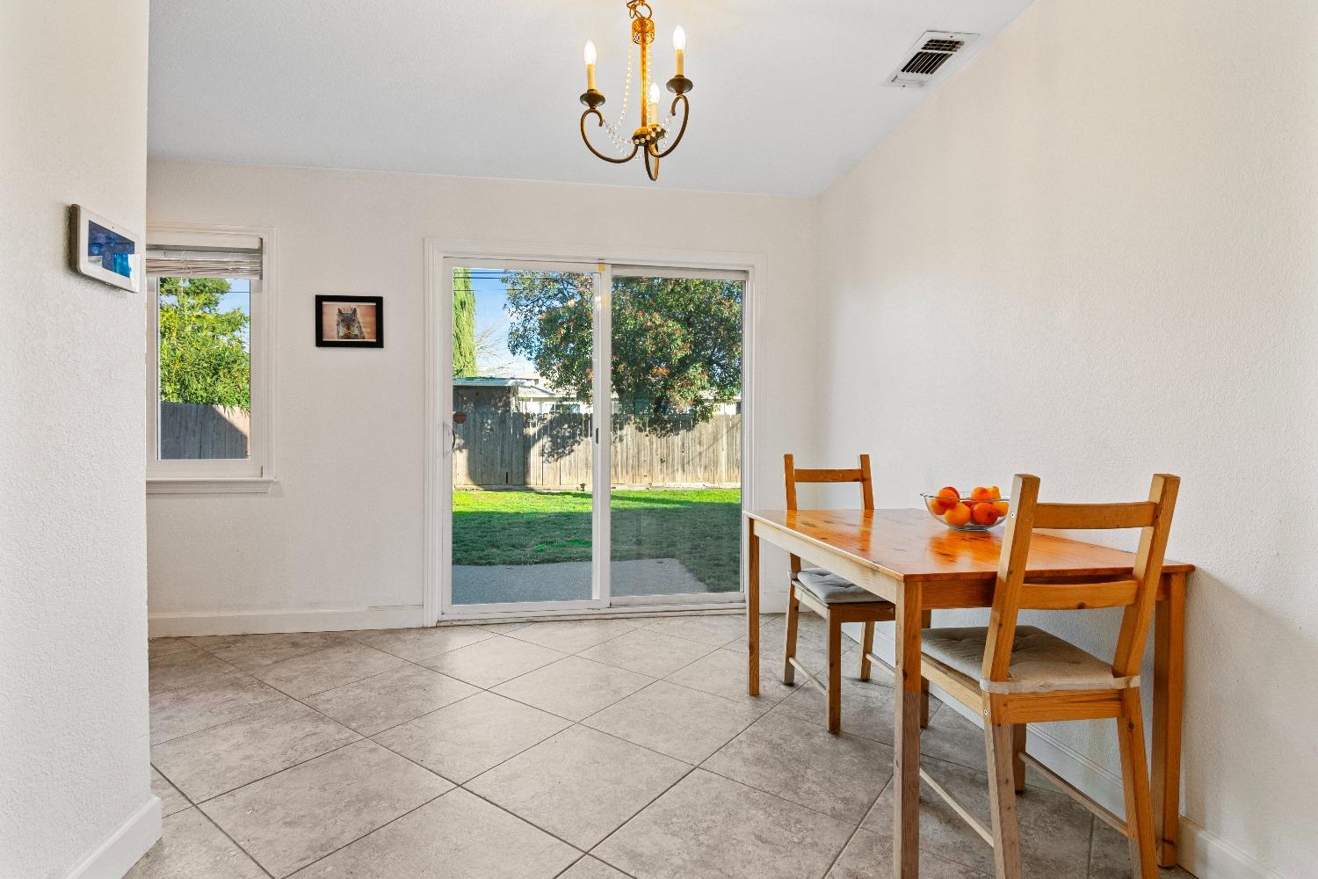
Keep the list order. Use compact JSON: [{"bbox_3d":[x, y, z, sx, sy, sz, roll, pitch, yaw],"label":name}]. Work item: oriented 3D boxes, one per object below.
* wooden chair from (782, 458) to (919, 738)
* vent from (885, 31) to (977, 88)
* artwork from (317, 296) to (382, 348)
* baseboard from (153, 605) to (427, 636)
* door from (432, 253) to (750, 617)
[{"bbox_3d":[0.752,0.560,2.337,0.390,0.965,0.485,0,0,-9],"label":"wooden chair"},{"bbox_3d":[1.065,-1.485,2.313,0.200,0.020,0.330,0,0,-9],"label":"vent"},{"bbox_3d":[-1.701,-0.645,3.231,0.351,0.281,0.020,0,0,-7],"label":"artwork"},{"bbox_3d":[-2.016,0.986,3.191,1.415,0.125,0.015,0,0,-7],"label":"baseboard"},{"bbox_3d":[-0.366,-0.006,3.474,1.804,2.061,0.090,0,0,-7],"label":"door"}]

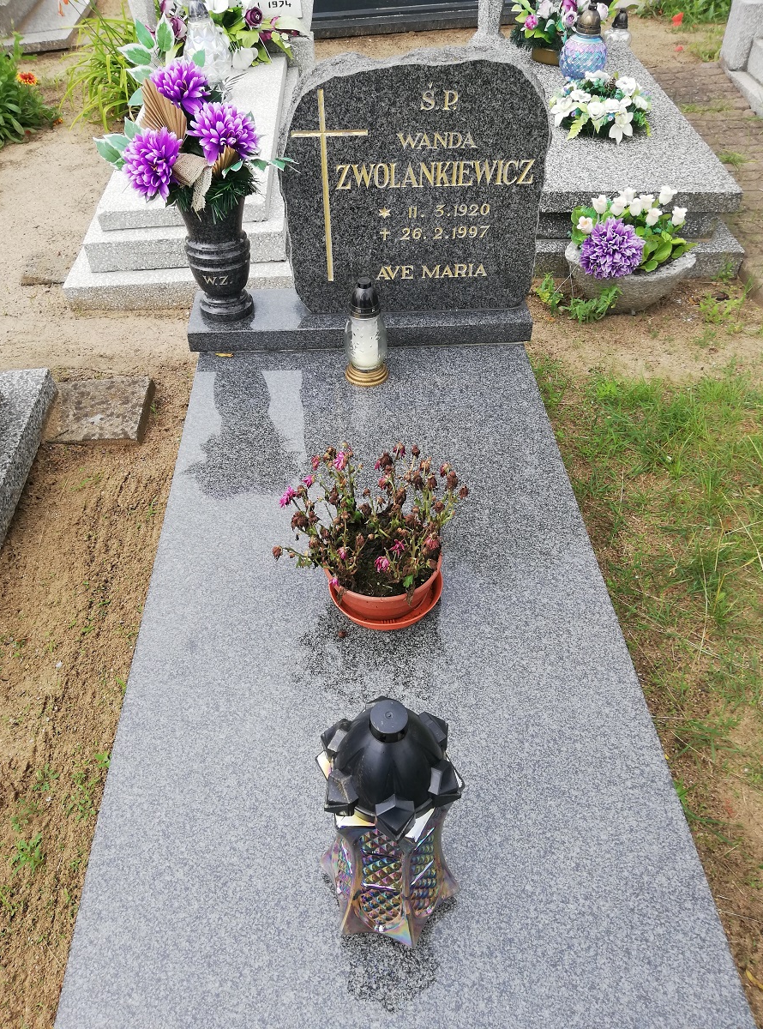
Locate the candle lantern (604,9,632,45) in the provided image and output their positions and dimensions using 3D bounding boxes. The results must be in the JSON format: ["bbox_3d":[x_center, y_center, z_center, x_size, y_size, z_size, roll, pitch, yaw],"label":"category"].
[{"bbox_3d":[1.176,-2.384,3.982,0.136,0.223,0.136,-2,43,-2],"label":"candle lantern"}]

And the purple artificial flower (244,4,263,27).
[{"bbox_3d":[-0.642,-2.519,4.048,0.090,0.100,0.080,-10,44,-10],"label":"purple artificial flower"}]

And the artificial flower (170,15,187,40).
[{"bbox_3d":[-1.032,-2.470,4.067,0.085,0.110,0.085,-1,43,-1],"label":"artificial flower"}]

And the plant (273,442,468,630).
[{"bbox_3d":[-0.003,0.018,1.333,0.318,0.271,0.276,-2,43,-2],"label":"plant"}]

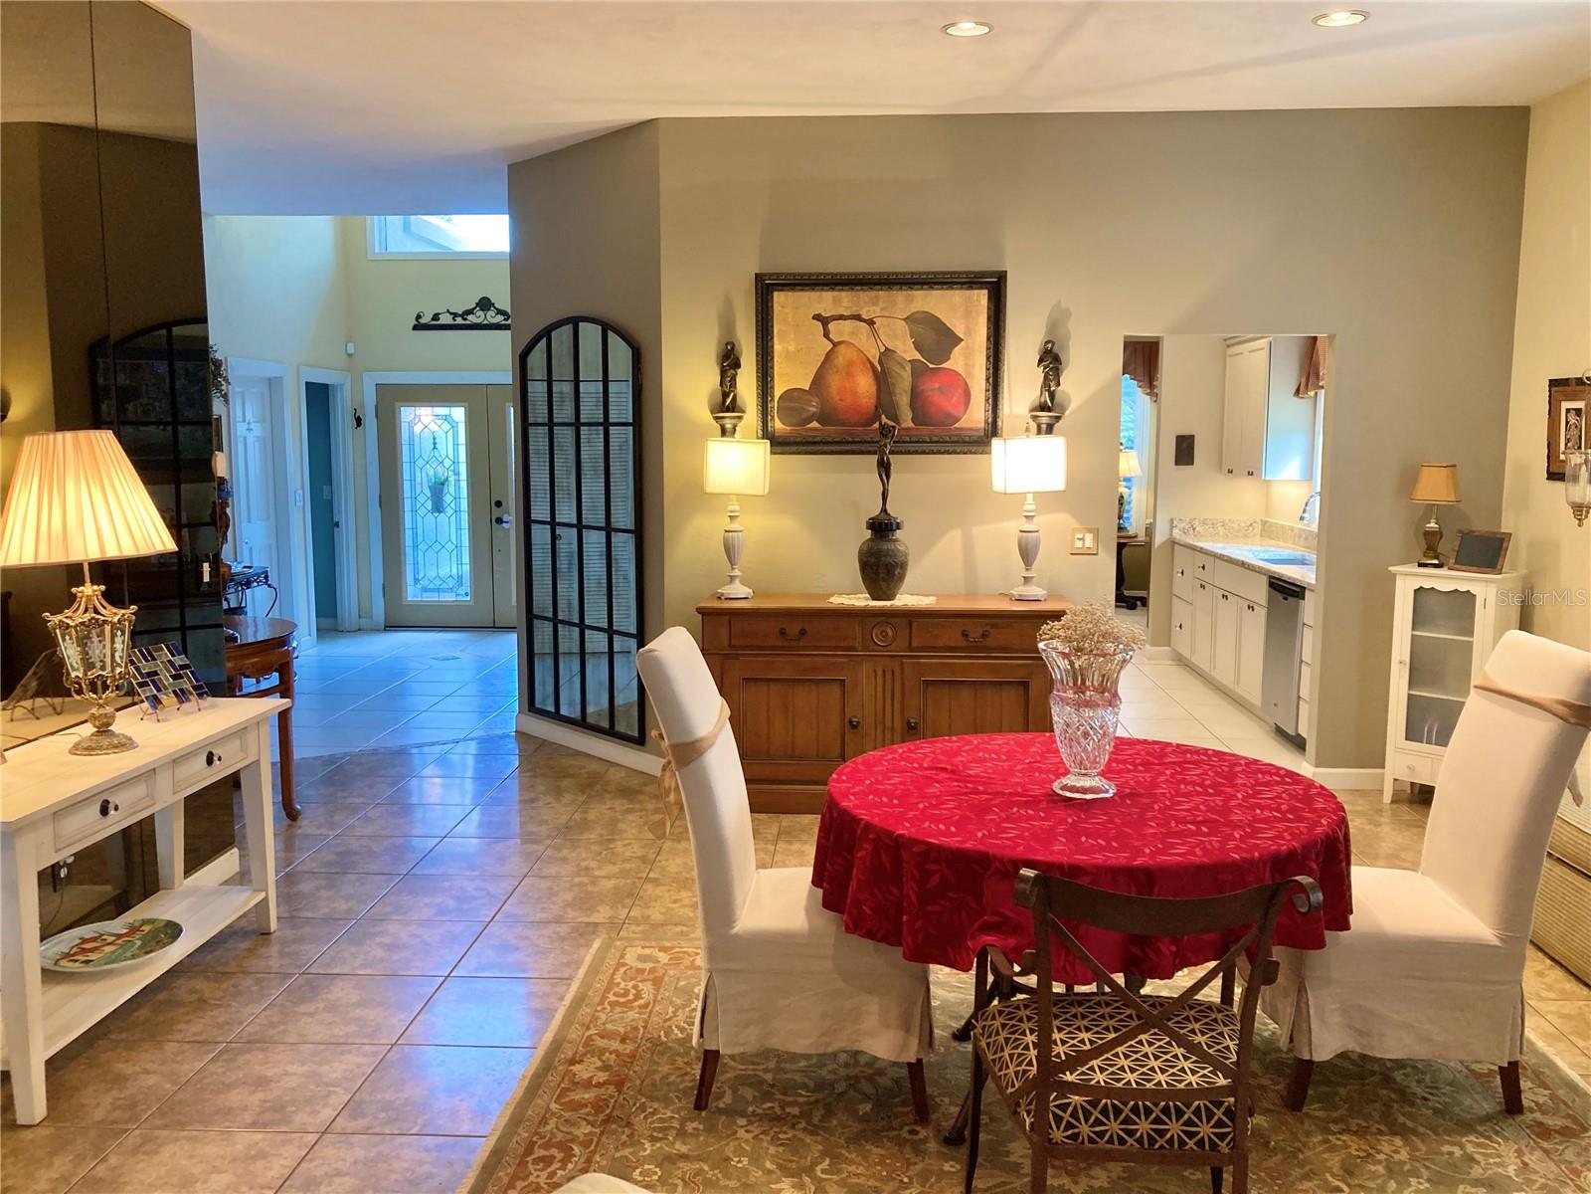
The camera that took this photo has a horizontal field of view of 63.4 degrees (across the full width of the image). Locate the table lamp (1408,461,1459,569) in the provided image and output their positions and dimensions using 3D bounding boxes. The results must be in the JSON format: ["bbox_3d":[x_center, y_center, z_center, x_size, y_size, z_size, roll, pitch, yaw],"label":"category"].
[{"bbox_3d":[2.803,-0.358,5.650,0.190,0.455,0.190,6,9,43],"label":"table lamp"}]

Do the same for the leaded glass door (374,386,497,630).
[{"bbox_3d":[-3.060,-0.763,10.987,0.945,2.066,0.045,0,7,3],"label":"leaded glass door"}]

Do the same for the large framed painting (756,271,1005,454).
[{"bbox_3d":[0.382,-1.060,5.834,1.114,0.808,0.054,0,7,3],"label":"large framed painting"}]

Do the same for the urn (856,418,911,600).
[{"bbox_3d":[0.389,-0.381,5.673,0.237,0.787,0.237,0,7,3],"label":"urn"}]

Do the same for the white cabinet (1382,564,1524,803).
[{"bbox_3d":[2.853,0.407,5.601,0.300,1.052,0.455,-6,9,-41],"label":"white cabinet"}]

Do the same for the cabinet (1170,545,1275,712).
[{"bbox_3d":[2.978,0.181,8.249,0.600,0.869,2.228,0,7,3],"label":"cabinet"}]

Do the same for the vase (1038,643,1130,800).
[{"bbox_3d":[0.711,0.303,3.177,0.235,0.353,0.235,0,7,3],"label":"vase"}]

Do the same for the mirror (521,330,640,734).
[{"bbox_3d":[-1.093,-0.354,6.529,0.035,2.075,1.045,-6,9,-41],"label":"mirror"}]

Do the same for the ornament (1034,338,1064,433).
[{"bbox_3d":[1.133,-0.932,5.779,0.145,0.447,0.130,0,7,3],"label":"ornament"}]

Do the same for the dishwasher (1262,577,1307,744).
[{"bbox_3d":[2.877,0.355,6.836,0.600,0.860,0.599,0,7,3],"label":"dishwasher"}]

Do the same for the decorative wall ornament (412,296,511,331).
[{"bbox_3d":[-2.598,-2.361,10.713,1.251,0.283,0.041,0,7,3],"label":"decorative wall ornament"}]

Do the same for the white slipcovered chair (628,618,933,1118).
[{"bbox_3d":[-0.009,0.662,3.253,0.700,1.125,0.480,0,7,5],"label":"white slipcovered chair"}]

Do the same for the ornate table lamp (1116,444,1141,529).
[{"bbox_3d":[3.121,-1.037,12.327,0.394,0.837,0.394,0,7,3],"label":"ornate table lamp"}]

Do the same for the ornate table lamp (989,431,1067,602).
[{"bbox_3d":[1.038,-0.368,5.721,0.290,0.748,0.250,-1,7,-4],"label":"ornate table lamp"}]

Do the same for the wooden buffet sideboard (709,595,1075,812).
[{"bbox_3d":[0.384,0.467,5.716,1.575,0.900,0.526,0,7,3],"label":"wooden buffet sideboard"}]

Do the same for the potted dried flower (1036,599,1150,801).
[{"bbox_3d":[0.708,0.242,3.091,0.261,0.455,0.243,0,7,3],"label":"potted dried flower"}]

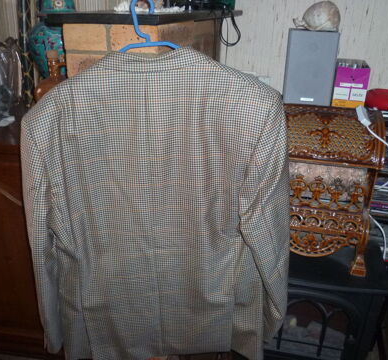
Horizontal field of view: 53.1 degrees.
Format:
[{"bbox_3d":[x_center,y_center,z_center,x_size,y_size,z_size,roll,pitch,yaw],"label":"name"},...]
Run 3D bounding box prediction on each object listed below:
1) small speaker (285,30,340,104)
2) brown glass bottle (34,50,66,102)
[{"bbox_3d":[0.358,-0.347,1.196,0.138,0.208,0.150,6,23,10],"label":"small speaker"},{"bbox_3d":[-0.513,-0.340,1.448,0.166,0.280,0.166,6,23,10],"label":"brown glass bottle"}]

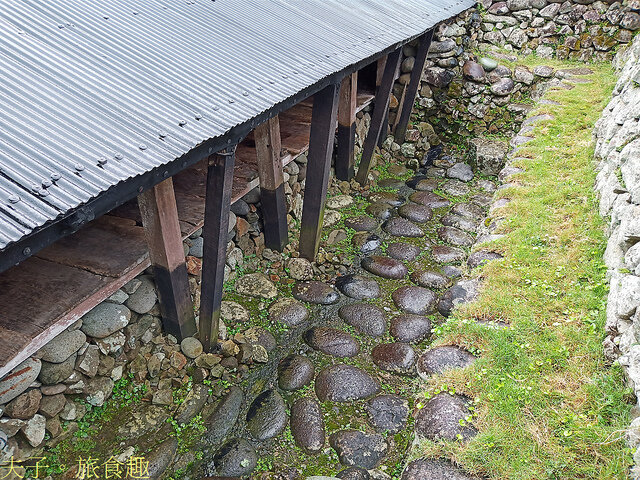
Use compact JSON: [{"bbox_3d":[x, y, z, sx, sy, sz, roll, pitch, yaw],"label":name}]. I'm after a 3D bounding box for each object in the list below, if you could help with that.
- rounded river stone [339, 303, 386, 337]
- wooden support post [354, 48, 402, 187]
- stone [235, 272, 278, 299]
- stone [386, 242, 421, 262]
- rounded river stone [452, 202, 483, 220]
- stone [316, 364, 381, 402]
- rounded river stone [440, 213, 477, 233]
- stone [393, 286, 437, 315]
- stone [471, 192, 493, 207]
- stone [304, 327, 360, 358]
[{"bbox_3d":[0.261,0.450,2.661,0.291,0.138,0.184,23,39,32],"label":"rounded river stone"},{"bbox_3d":[0.478,-0.969,3.839,0.100,1.220,0.100,23,36,16],"label":"wooden support post"},{"bbox_3d":[-0.386,0.277,2.776,0.277,0.115,0.184,17,34,27],"label":"stone"},{"bbox_3d":[0.734,0.111,4.054,0.299,0.150,0.248,5,32,8],"label":"stone"},{"bbox_3d":[1.187,-0.237,3.676,0.240,0.103,0.170,16,34,26],"label":"rounded river stone"},{"bbox_3d":[0.115,0.664,2.134,0.284,0.121,0.200,2,30,4],"label":"stone"},{"bbox_3d":[1.355,-0.171,4.506,0.222,0.151,0.405,-27,41,-36],"label":"rounded river stone"},{"bbox_3d":[0.549,0.347,2.676,0.251,0.116,0.215,6,31,11],"label":"stone"},{"bbox_3d":[1.344,-0.334,3.842,0.154,0.079,0.163,23,37,33],"label":"stone"},{"bbox_3d":[0.064,0.522,2.378,0.301,0.116,0.163,15,33,23],"label":"stone"}]

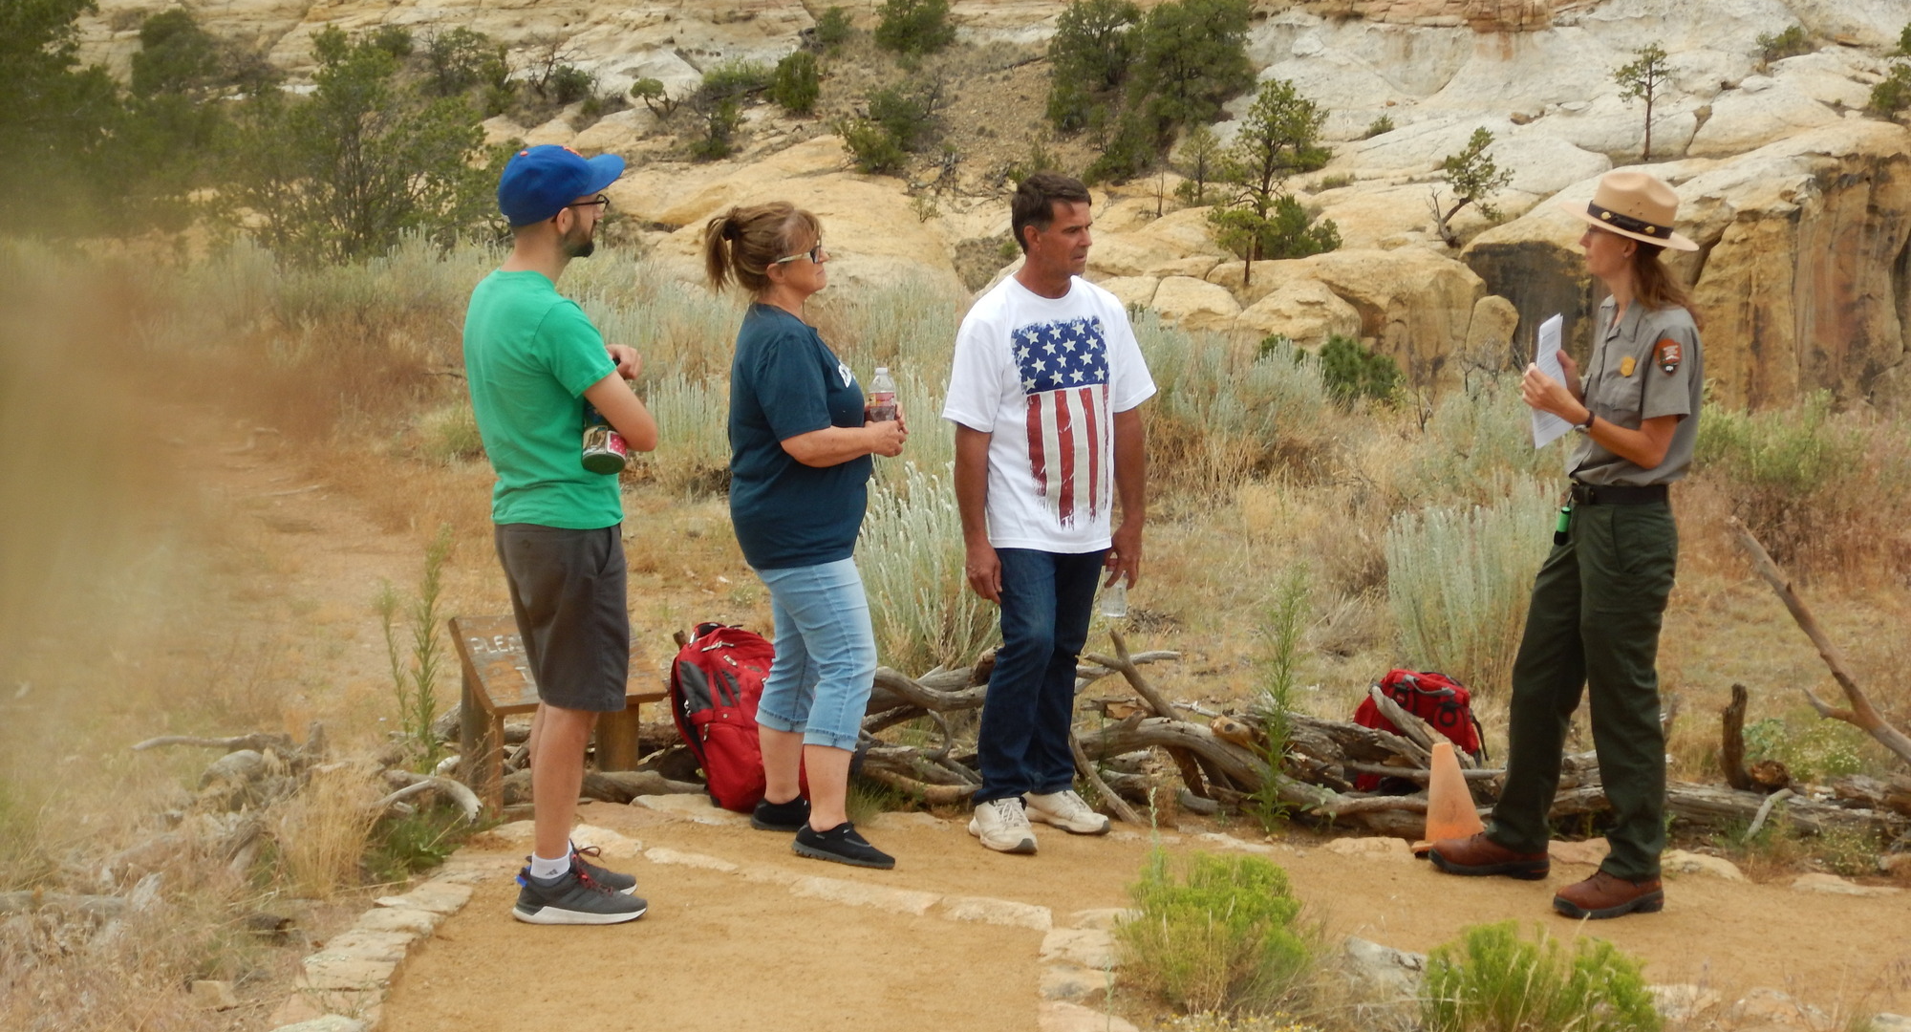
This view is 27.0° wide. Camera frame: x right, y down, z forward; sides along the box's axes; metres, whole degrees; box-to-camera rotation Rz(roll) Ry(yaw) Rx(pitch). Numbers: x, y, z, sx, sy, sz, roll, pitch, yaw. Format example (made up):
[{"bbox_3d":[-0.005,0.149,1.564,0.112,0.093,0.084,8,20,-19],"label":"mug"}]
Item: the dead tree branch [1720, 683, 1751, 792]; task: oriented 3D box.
[{"bbox_3d":[2.141,0.608,10.900,0.085,0.295,0.090,0,4,0],"label":"dead tree branch"}]

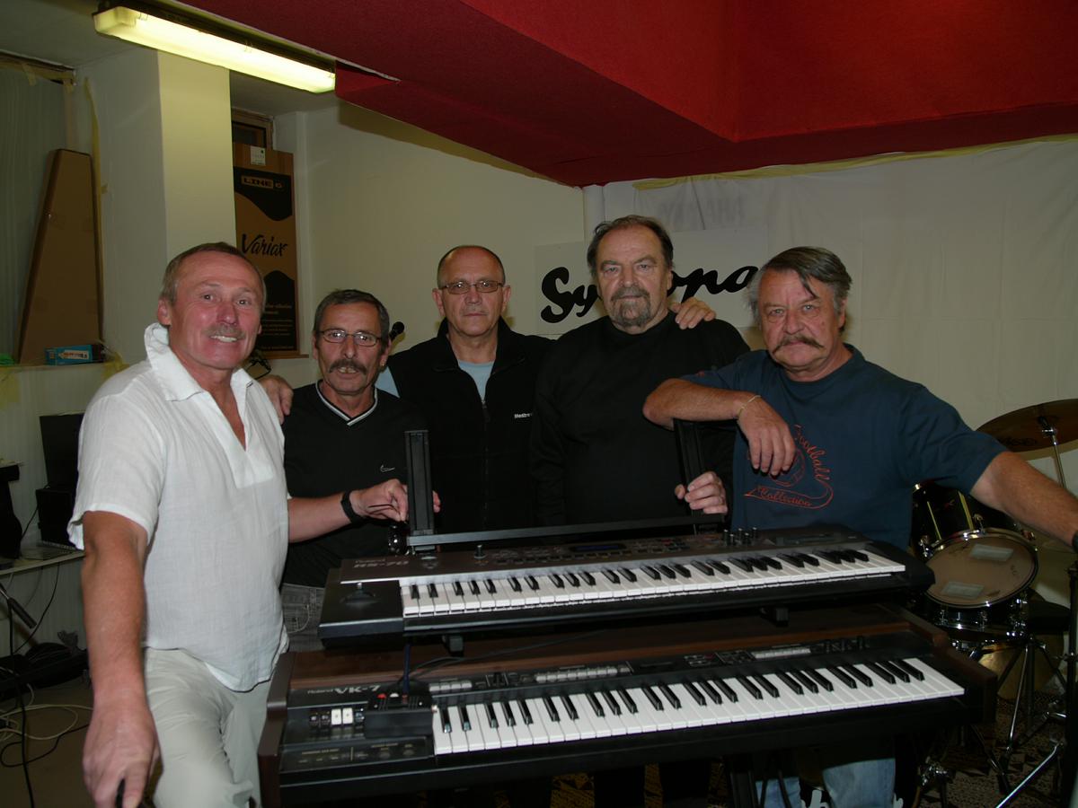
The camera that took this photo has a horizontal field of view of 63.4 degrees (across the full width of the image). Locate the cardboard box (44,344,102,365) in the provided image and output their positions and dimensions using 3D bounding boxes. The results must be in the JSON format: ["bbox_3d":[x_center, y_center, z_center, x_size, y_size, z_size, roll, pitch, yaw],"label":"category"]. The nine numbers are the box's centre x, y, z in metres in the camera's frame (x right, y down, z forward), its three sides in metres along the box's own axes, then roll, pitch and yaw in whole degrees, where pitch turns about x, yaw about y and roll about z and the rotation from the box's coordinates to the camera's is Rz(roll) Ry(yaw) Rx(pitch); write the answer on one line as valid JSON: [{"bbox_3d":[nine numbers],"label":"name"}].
[{"bbox_3d":[-1.994,-0.206,3.731,0.085,0.072,0.205,1,5,29],"label":"cardboard box"}]

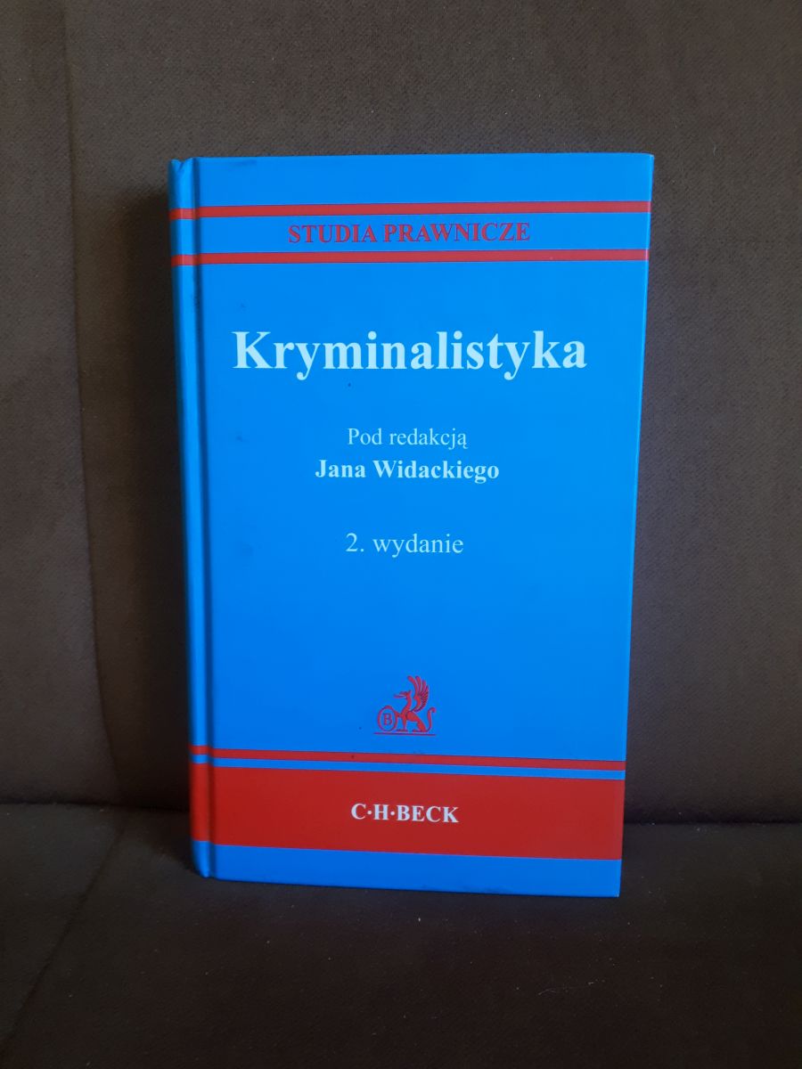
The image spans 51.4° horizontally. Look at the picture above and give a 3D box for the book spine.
[{"bbox_3d":[-0.065,0.000,0.274,0.012,0.225,0.032,1,8,4],"label":"book spine"}]

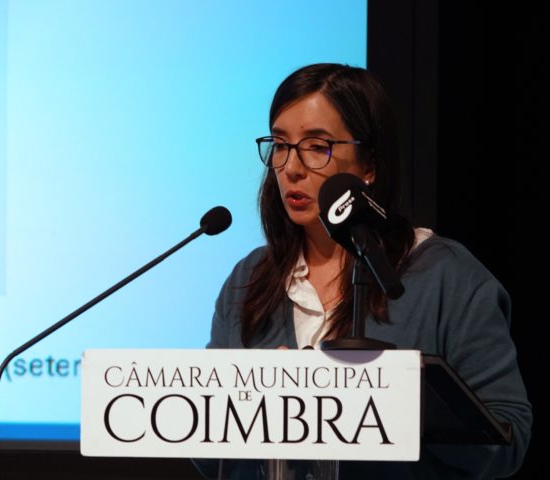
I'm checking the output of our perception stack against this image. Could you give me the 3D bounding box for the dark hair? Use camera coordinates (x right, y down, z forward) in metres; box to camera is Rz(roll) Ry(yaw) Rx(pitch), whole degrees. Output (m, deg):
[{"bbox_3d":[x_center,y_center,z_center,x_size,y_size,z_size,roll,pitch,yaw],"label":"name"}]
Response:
[{"bbox_3d":[0.080,-0.054,5.630,0.230,0.435,0.230,0,-1,33],"label":"dark hair"}]

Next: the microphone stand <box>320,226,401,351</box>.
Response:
[{"bbox_3d":[0.123,0.072,5.380,0.116,0.183,0.116,0,-1,0],"label":"microphone stand"}]

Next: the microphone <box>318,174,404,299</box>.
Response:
[{"bbox_3d":[0.127,-0.004,5.380,0.078,0.235,0.078,11,-52,-43],"label":"microphone"}]

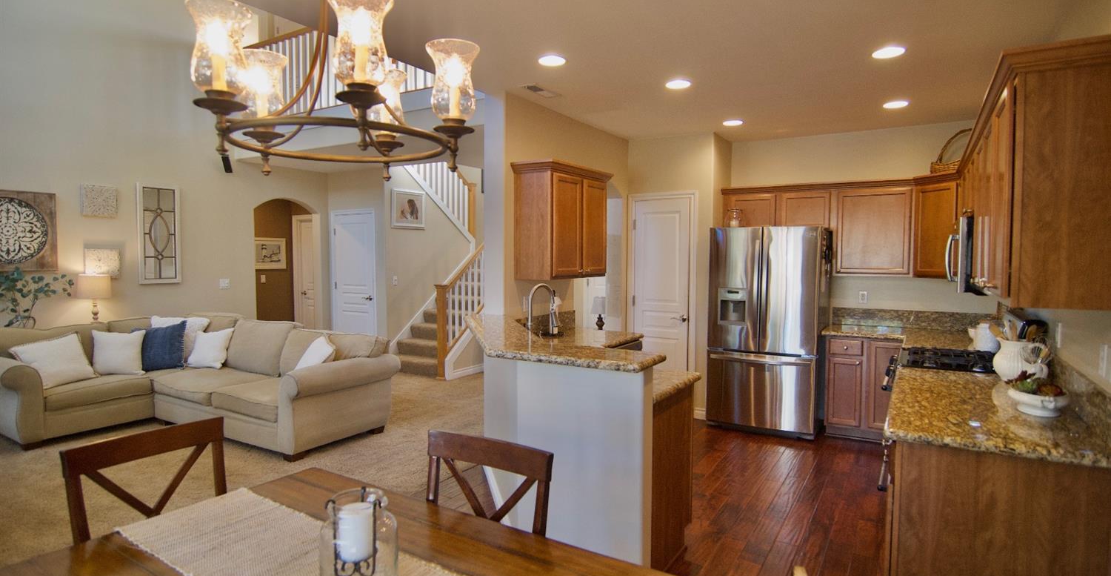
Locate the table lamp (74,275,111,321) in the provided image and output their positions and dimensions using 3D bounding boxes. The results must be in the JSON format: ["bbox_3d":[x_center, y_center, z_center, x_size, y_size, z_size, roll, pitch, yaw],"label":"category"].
[{"bbox_3d":[-4.451,0.120,5.372,0.260,0.500,0.260,2,3,33],"label":"table lamp"}]

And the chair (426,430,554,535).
[{"bbox_3d":[-0.335,0.972,1.577,0.470,0.960,0.540,2,3,30],"label":"chair"}]

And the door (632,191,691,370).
[{"bbox_3d":[1.005,0.180,5.335,0.600,2.060,0.060,2,3,33],"label":"door"}]

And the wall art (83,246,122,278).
[{"bbox_3d":[-4.516,-0.241,5.546,0.040,0.300,0.295,2,3,33],"label":"wall art"}]

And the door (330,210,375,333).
[{"bbox_3d":[-2.869,0.053,7.920,0.930,2.160,0.060,2,3,33],"label":"door"}]

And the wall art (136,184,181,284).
[{"bbox_3d":[-4.511,-0.603,6.351,0.045,1.100,0.420,2,3,33],"label":"wall art"}]

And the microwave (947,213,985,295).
[{"bbox_3d":[2.382,-0.169,3.001,0.430,0.410,0.760,2,3,33],"label":"microwave"}]

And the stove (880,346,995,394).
[{"bbox_3d":[2.261,0.846,3.131,0.700,0.940,0.760,2,3,33],"label":"stove"}]

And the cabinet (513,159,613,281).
[{"bbox_3d":[0.075,-0.495,4.352,0.360,0.850,0.890,2,3,33],"label":"cabinet"}]

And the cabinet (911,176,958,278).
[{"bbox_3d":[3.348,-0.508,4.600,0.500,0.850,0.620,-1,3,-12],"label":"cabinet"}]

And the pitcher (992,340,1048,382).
[{"bbox_3d":[2.201,0.340,2.631,0.205,0.200,0.160,2,4,41],"label":"pitcher"}]

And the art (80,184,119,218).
[{"bbox_3d":[-4.815,-0.911,5.865,0.050,0.305,0.300,2,3,33],"label":"art"}]

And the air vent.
[{"bbox_3d":[-0.093,-1.411,3.986,0.150,0.020,0.330,2,3,33],"label":"air vent"}]

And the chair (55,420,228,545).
[{"bbox_3d":[-1.096,0.930,1.633,0.520,0.930,0.450,2,4,39],"label":"chair"}]

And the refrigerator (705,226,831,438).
[{"bbox_3d":[1.919,0.350,4.995,0.900,1.760,0.800,2,3,33],"label":"refrigerator"}]

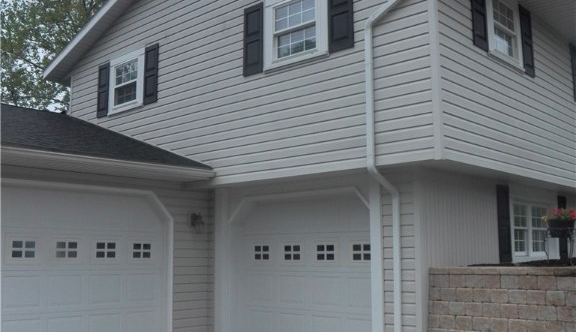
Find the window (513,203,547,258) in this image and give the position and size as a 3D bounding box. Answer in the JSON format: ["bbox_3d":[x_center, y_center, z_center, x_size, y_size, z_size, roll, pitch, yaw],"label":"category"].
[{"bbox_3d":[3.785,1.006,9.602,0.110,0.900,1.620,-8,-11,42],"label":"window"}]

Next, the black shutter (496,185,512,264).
[{"bbox_3d":[3.069,0.831,8.796,0.050,1.110,0.360,-8,-11,42],"label":"black shutter"}]

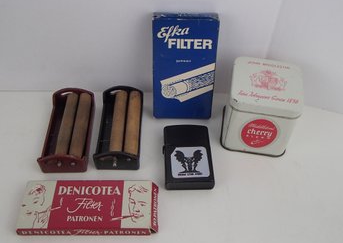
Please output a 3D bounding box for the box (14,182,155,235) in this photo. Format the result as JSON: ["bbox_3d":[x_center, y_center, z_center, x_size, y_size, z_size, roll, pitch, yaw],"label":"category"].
[{"bbox_3d":[-0.060,0.065,0.278,0.099,0.011,0.040,0,49,-1],"label":"box"}]

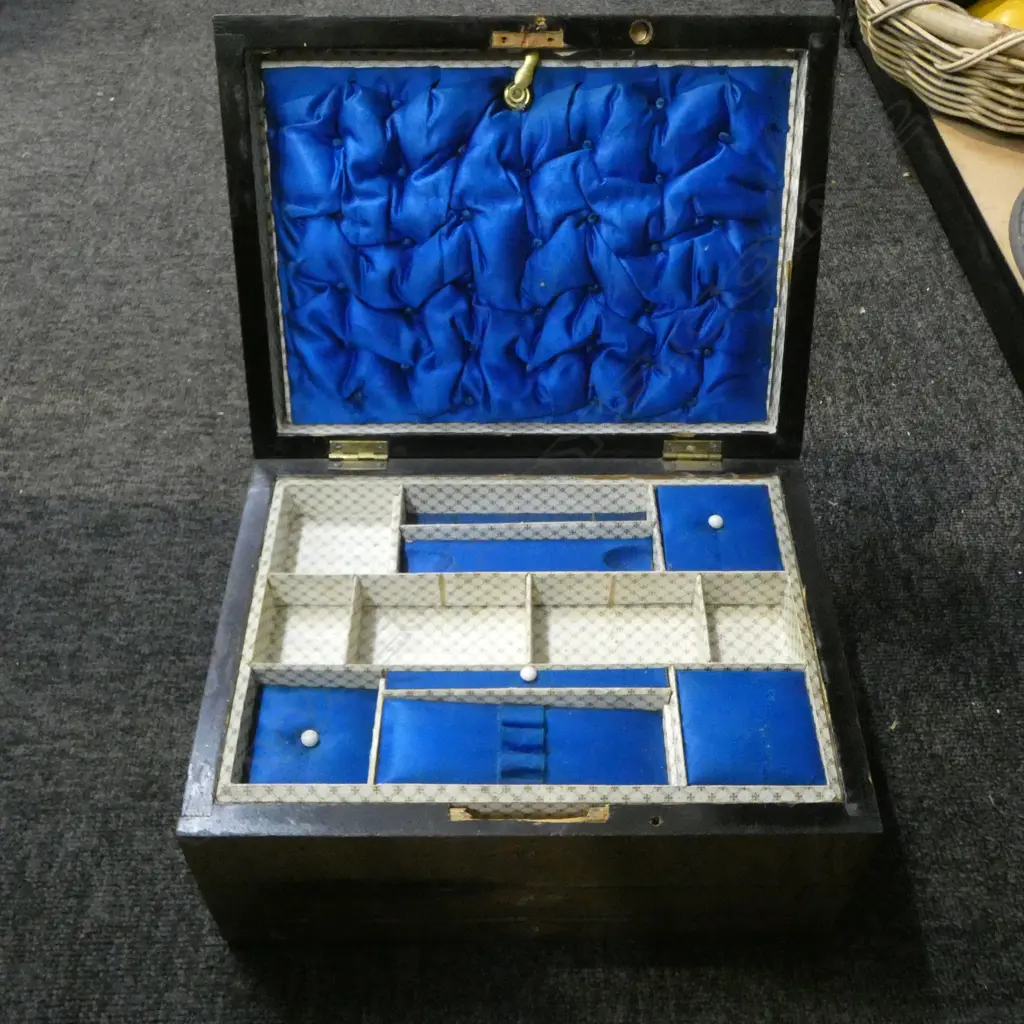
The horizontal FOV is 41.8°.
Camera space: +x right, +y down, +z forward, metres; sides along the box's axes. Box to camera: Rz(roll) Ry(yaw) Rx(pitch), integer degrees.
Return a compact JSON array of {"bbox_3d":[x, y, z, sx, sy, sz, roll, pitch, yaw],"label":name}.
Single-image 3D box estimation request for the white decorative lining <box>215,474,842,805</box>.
[{"bbox_3d":[0.008,0.067,0.665,0.272,0.036,0.196,0,48,0],"label":"white decorative lining"}]

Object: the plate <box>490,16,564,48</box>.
[{"bbox_3d":[0.008,-0.230,0.645,0.035,0.014,0.004,0,22,0],"label":"plate"}]

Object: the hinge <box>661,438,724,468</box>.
[{"bbox_3d":[0.098,-0.030,0.721,0.032,0.015,0.009,0,28,0],"label":"hinge"}]

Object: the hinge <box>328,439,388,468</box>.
[{"bbox_3d":[-0.083,-0.030,0.721,0.032,0.015,0.008,0,28,0],"label":"hinge"}]

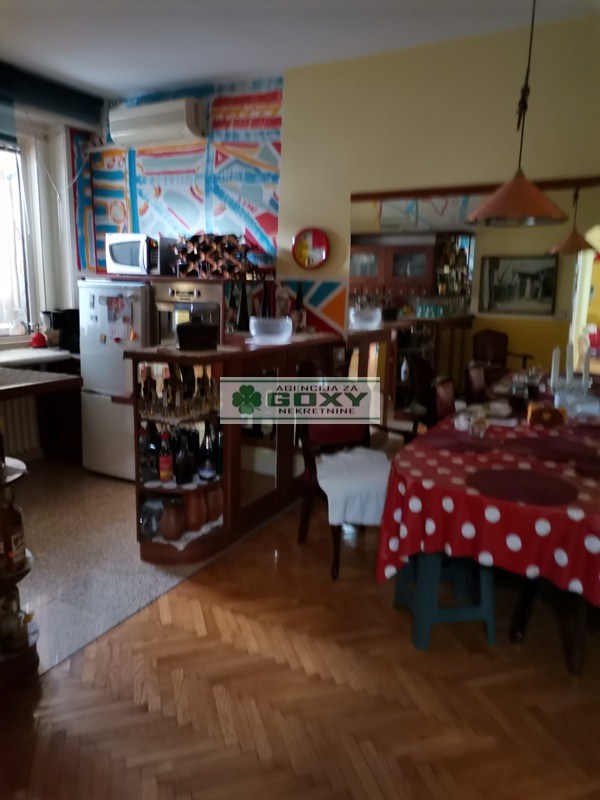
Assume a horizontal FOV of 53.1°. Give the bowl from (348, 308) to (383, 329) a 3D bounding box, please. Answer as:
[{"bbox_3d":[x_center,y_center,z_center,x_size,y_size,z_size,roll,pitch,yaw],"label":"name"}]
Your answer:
[{"bbox_3d":[0.529,-0.654,4.850,0.255,0.160,0.255,1,10,0],"label":"bowl"}]

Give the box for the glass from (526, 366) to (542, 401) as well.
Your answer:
[{"bbox_3d":[1.502,-0.106,3.850,0.085,0.190,0.085,6,12,26],"label":"glass"}]

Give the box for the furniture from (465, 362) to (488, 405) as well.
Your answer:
[{"bbox_3d":[1.436,0.233,4.139,0.520,0.900,0.470,6,12,26],"label":"furniture"}]

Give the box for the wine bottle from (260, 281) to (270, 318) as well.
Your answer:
[{"bbox_3d":[-0.248,-0.683,4.320,0.080,0.340,0.080,1,10,0],"label":"wine bottle"}]

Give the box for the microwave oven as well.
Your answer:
[{"bbox_3d":[-1.054,-1.013,4.218,0.465,0.269,0.360,6,12,24],"label":"microwave oven"}]

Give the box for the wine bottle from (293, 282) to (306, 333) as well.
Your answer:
[{"bbox_3d":[0.000,-0.602,3.964,0.080,0.333,0.080,1,11,0],"label":"wine bottle"}]

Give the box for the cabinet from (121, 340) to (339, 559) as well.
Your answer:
[{"bbox_3d":[-0.292,0.169,3.749,0.441,1.063,1.750,6,12,28],"label":"cabinet"}]

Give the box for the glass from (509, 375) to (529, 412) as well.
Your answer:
[{"bbox_3d":[1.179,-0.028,3.233,0.083,0.183,0.083,7,12,28],"label":"glass"}]

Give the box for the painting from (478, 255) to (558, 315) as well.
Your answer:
[{"bbox_3d":[2.478,-1.312,6.855,0.855,0.666,0.040,8,13,30],"label":"painting"}]

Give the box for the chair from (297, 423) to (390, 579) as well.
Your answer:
[{"bbox_3d":[0.282,0.380,3.194,0.460,0.920,0.530,-3,11,-20],"label":"chair"}]

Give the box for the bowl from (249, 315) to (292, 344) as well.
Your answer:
[{"bbox_3d":[-0.176,-0.427,3.609,0.255,0.155,0.255,1,10,0],"label":"bowl"}]

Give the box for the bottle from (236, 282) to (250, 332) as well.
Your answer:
[{"bbox_3d":[-0.392,-0.641,4.173,0.080,0.337,0.080,7,12,28],"label":"bottle"}]

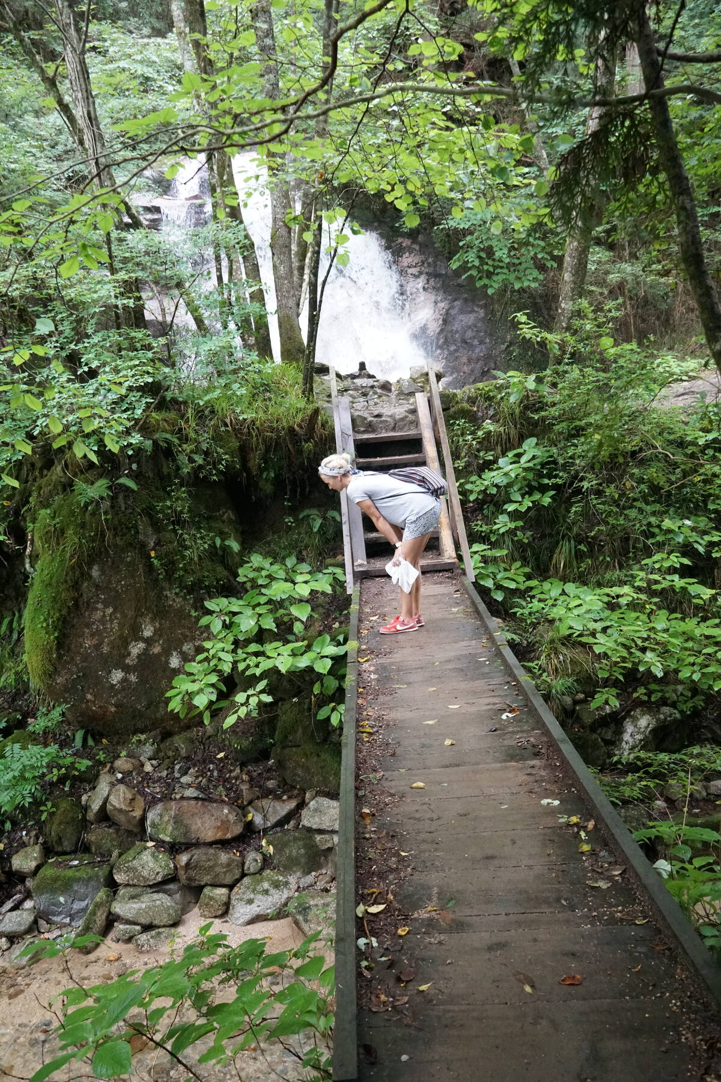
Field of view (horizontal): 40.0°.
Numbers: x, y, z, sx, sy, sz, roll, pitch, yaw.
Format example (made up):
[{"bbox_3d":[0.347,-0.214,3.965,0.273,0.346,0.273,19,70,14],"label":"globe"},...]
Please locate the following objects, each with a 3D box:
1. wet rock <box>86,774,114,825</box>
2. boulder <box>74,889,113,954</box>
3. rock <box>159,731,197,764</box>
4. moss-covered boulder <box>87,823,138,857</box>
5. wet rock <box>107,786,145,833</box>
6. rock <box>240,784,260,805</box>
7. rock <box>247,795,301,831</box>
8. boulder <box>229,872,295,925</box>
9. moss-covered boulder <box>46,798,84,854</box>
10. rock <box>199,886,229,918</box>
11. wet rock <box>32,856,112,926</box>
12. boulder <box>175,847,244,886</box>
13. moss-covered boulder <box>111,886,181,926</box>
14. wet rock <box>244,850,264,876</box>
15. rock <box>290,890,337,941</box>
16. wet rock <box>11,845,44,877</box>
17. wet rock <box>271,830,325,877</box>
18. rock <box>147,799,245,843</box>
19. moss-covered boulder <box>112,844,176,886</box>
[{"bbox_3d":[-1.825,1.810,6.950,0.200,0.300,0.280,0,7,0],"label":"wet rock"},{"bbox_3d":[-1.738,2.461,6.430,0.240,0.390,0.270,-4,8,-13],"label":"boulder"},{"bbox_3d":[-1.348,1.521,7.300,0.290,0.220,0.270,0,7,0],"label":"rock"},{"bbox_3d":[-1.689,2.040,6.750,0.350,0.240,0.320,0,7,0],"label":"moss-covered boulder"},{"bbox_3d":[-1.618,1.854,6.850,0.260,0.270,0.270,0,7,0],"label":"wet rock"},{"bbox_3d":[-0.796,1.828,7.150,0.140,0.140,0.130,-4,8,-13],"label":"rock"},{"bbox_3d":[-0.613,1.952,7.080,0.380,0.220,0.290,-4,8,-13],"label":"rock"},{"bbox_3d":[-0.678,2.444,6.770,0.450,0.330,0.370,-4,8,-13],"label":"boulder"},{"bbox_3d":[-2.006,1.936,6.730,0.260,0.370,0.280,-4,8,-13],"label":"moss-covered boulder"},{"bbox_3d":[-0.942,2.311,6.350,0.200,0.180,0.200,0,7,0],"label":"rock"},{"bbox_3d":[-1.878,2.273,6.450,0.500,0.380,0.420,0,7,0],"label":"wet rock"},{"bbox_3d":[-1.035,2.234,6.800,0.460,0.250,0.340,-4,8,-13],"label":"boulder"},{"bbox_3d":[-1.429,2.433,6.600,0.470,0.230,0.340,-4,8,-13],"label":"moss-covered boulder"},{"bbox_3d":[-0.736,2.215,6.820,0.135,0.160,0.140,-4,8,-13],"label":"wet rock"},{"bbox_3d":[-0.282,2.357,6.250,0.330,0.250,0.330,0,7,0],"label":"rock"},{"bbox_3d":[-2.198,2.113,6.550,0.210,0.190,0.210,0,7,0],"label":"wet rock"},{"bbox_3d":[-0.405,2.079,6.600,0.380,0.280,0.360,0,7,0],"label":"wet rock"},{"bbox_3d":[-1.122,1.907,6.750,0.650,0.280,0.380,0,7,0],"label":"rock"},{"bbox_3d":[-1.479,2.204,6.750,0.420,0.280,0.340,-4,8,-13],"label":"moss-covered boulder"}]

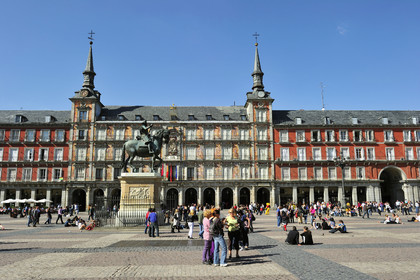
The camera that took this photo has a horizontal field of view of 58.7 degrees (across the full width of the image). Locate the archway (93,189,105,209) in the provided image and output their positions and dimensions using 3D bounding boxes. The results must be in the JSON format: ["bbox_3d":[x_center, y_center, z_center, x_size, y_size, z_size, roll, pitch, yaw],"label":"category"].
[{"bbox_3d":[-21.495,11.567,72.680,2.270,4.640,0.900,0,-9,-2],"label":"archway"}]

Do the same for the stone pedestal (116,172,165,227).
[{"bbox_3d":[-5.018,4.322,26.959,3.300,3.660,2.400,0,-9,-2],"label":"stone pedestal"}]

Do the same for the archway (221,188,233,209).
[{"bbox_3d":[3.405,11.561,73.565,2.400,4.600,0.900,0,-9,-2],"label":"archway"}]

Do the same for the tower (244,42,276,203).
[{"bbox_3d":[10.675,-4.482,79.689,5.720,38.290,6.300,0,-9,-1],"label":"tower"}]

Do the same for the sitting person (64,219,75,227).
[{"bbox_3d":[-11.516,6.728,30.568,0.720,0.760,0.500,-1,-9,6],"label":"sitting person"}]

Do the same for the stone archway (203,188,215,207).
[{"bbox_3d":[-0.128,11.541,73.442,2.390,4.590,0.900,0,-9,-2],"label":"stone archway"}]

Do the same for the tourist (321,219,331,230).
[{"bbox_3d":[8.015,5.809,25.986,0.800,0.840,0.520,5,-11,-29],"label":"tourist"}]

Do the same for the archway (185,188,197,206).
[{"bbox_3d":[-3.743,11.861,74.505,2.510,4.470,1.000,0,-9,-1],"label":"archway"}]

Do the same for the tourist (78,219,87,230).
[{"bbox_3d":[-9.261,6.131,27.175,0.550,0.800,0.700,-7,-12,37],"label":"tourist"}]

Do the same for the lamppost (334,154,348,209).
[{"bbox_3d":[17.318,5.798,49.195,1.950,8.220,1.950,0,-9,0],"label":"lamppost"}]

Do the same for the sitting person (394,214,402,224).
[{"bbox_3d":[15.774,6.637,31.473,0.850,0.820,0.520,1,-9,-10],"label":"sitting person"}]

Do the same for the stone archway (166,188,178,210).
[{"bbox_3d":[-7.407,11.857,74.430,2.510,4.480,1.000,0,-9,-1],"label":"stone archway"}]

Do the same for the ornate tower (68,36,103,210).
[{"bbox_3d":[-26.078,-4.717,78.968,5.770,38.780,6.300,0,-9,-1],"label":"ornate tower"}]

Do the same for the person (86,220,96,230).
[{"bbox_3d":[-8.396,5.971,26.503,0.850,0.720,0.520,4,-10,-25],"label":"person"}]

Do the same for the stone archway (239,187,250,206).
[{"bbox_3d":[6.890,11.579,73.685,2.370,4.600,0.900,0,-9,-2],"label":"stone archway"}]

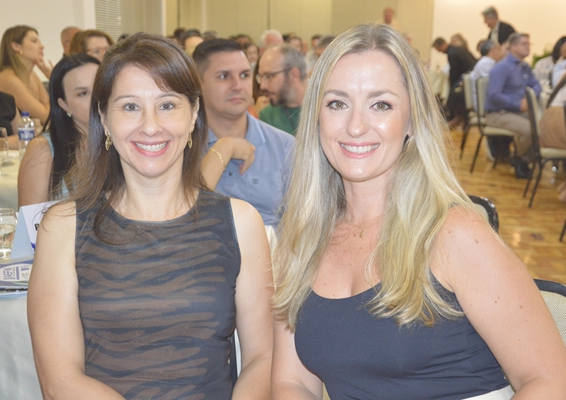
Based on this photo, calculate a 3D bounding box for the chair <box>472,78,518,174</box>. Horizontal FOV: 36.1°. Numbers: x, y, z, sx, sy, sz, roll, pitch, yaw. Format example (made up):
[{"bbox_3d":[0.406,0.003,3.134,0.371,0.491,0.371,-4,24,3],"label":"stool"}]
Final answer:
[{"bbox_3d":[2.147,-0.687,8.143,0.560,0.890,0.450,9,14,37],"label":"chair"}]

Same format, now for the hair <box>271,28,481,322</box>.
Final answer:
[{"bbox_3d":[0.145,-0.047,1.366,0.305,0.450,0.250,2,11,12],"label":"hair"}]

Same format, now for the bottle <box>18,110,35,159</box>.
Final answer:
[{"bbox_3d":[-1.087,-0.257,3.663,0.067,0.222,0.067,0,11,0],"label":"bottle"}]

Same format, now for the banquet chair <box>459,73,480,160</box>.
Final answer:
[{"bbox_3d":[2.193,-0.901,9.239,0.560,0.890,0.450,4,12,18],"label":"banquet chair"}]

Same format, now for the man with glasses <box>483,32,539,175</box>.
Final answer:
[{"bbox_3d":[2.239,-0.879,8.027,0.660,1.310,0.520,9,14,39],"label":"man with glasses"}]

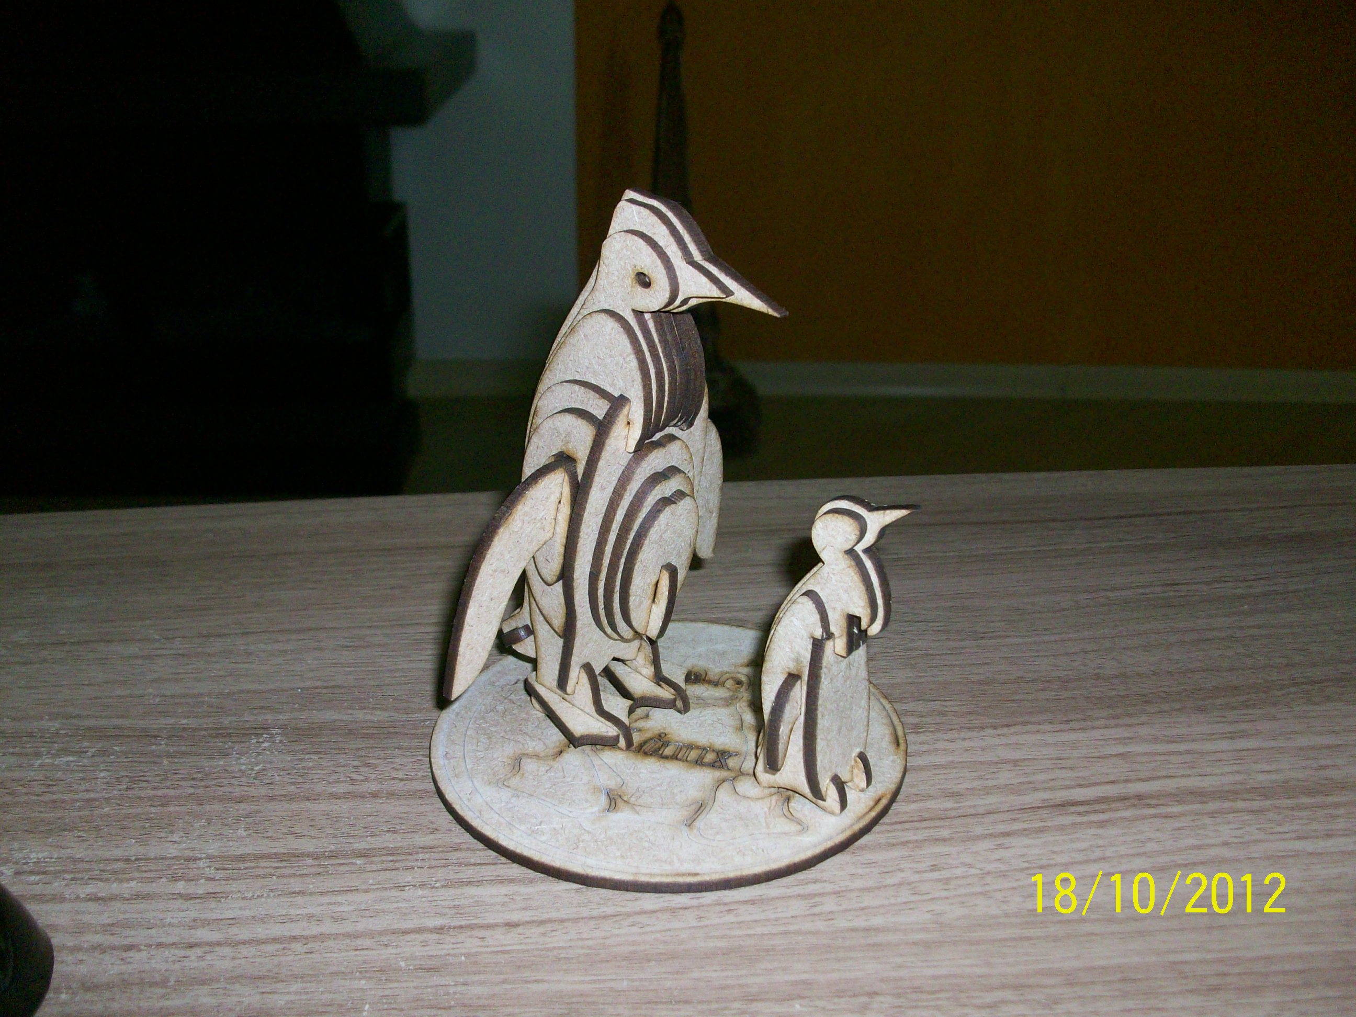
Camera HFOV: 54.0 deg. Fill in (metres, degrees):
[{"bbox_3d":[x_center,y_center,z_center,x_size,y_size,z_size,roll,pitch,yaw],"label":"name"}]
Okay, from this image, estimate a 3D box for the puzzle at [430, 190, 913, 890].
[{"bbox_3d":[-0.001,-0.003,0.297,0.117,0.131,0.114,19,29,37],"label":"puzzle"}]

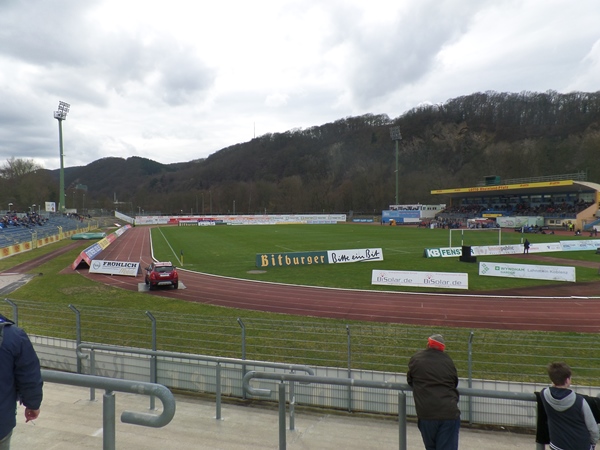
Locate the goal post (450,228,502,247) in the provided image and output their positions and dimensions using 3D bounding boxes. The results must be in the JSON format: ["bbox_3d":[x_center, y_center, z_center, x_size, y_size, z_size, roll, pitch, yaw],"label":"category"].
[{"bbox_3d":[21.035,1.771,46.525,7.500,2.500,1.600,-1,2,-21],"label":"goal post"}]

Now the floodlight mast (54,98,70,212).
[{"bbox_3d":[-74.578,-19.043,125.655,3.000,40.000,4.200,0,2,21],"label":"floodlight mast"}]

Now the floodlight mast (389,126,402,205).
[{"bbox_3d":[40.721,-21.340,167.229,4.200,40.000,3.000,1,2,27],"label":"floodlight mast"}]

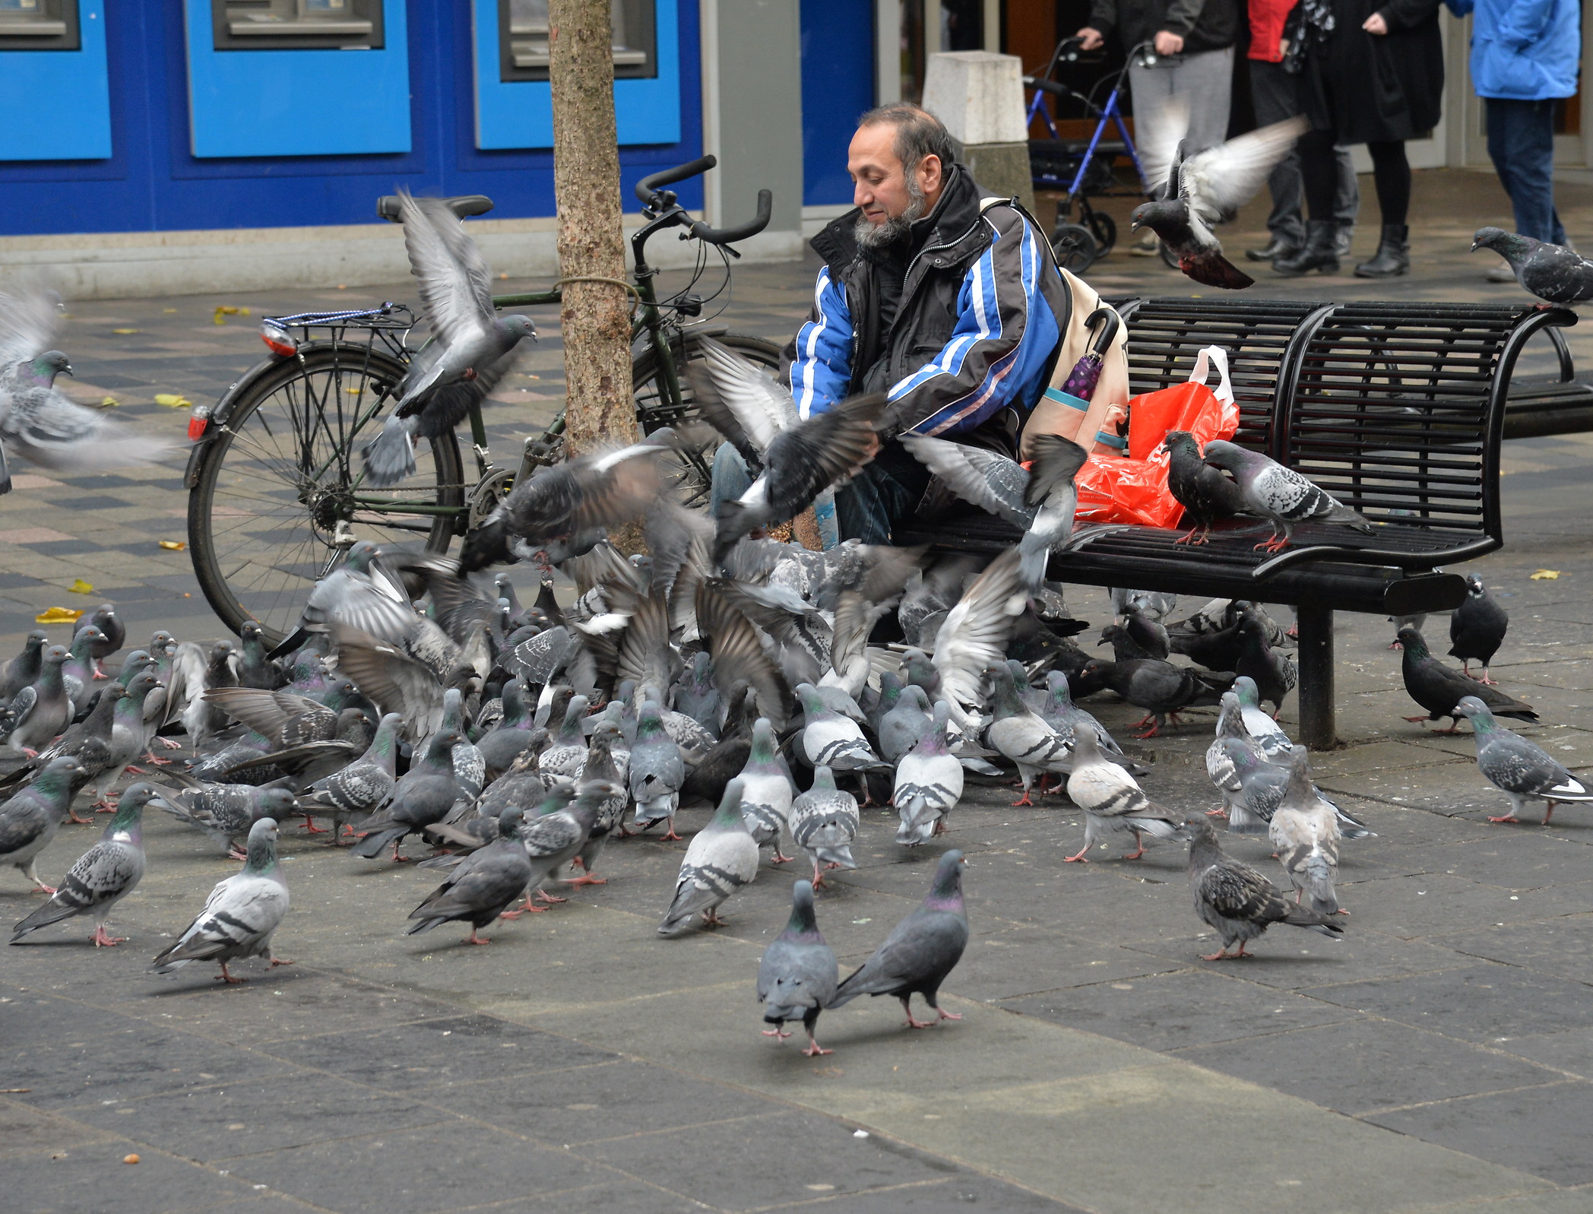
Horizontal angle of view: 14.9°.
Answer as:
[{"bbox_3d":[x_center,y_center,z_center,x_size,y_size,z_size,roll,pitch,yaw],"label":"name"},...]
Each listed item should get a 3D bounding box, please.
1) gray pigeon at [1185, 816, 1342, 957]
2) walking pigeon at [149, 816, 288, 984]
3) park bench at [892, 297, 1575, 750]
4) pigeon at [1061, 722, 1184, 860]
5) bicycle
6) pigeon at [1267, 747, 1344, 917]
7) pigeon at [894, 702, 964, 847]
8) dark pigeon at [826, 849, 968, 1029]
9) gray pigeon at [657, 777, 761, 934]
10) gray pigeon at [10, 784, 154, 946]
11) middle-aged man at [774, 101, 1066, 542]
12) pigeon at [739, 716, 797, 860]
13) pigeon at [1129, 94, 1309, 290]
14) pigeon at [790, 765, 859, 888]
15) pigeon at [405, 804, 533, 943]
[{"bbox_3d":[0.717,0.431,9.380,0.270,0.226,0.120,0,6,12],"label":"gray pigeon"},{"bbox_3d":[-0.884,0.455,9.330,0.285,0.245,0.120,-7,8,-42],"label":"walking pigeon"},{"bbox_3d":[0.595,-0.205,11.785,0.790,0.840,1.740,-7,9,-41],"label":"park bench"},{"bbox_3d":[0.559,0.320,10.396,0.280,0.232,0.120,2,7,28],"label":"pigeon"},{"bbox_3d":[-0.606,-0.451,13.814,1.740,1.060,0.560,-4,7,-26],"label":"bicycle"},{"bbox_3d":[0.804,0.354,9.499,0.115,0.247,0.260,-2,7,-13],"label":"pigeon"},{"bbox_3d":[0.221,0.282,10.352,0.115,0.213,0.260,1,7,17],"label":"pigeon"},{"bbox_3d":[0.163,0.471,8.641,0.240,0.233,0.110,-5,8,-33],"label":"dark pigeon"},{"bbox_3d":[-0.148,0.399,9.776,0.120,0.233,0.285,3,7,32],"label":"gray pigeon"},{"bbox_3d":[-1.109,0.399,9.425,0.250,0.237,0.110,-2,7,-12],"label":"gray pigeon"},{"bbox_3d":[0.236,-0.379,12.145,0.750,1.250,0.560,-7,9,-44],"label":"middle-aged man"},{"bbox_3d":[-0.062,0.309,10.115,0.115,0.223,0.260,1,7,15],"label":"pigeon"},{"bbox_3d":[0.743,-0.728,10.800,0.260,0.300,0.340,9,-2,-40],"label":"pigeon"},{"bbox_3d":[0.040,0.357,9.900,0.115,0.174,0.260,-2,7,-8],"label":"pigeon"},{"bbox_3d":[-0.511,0.414,9.348,0.230,0.204,0.110,-5,8,-35],"label":"pigeon"}]

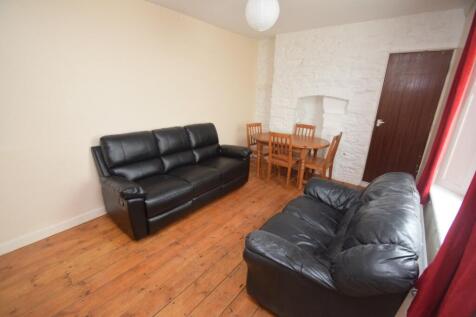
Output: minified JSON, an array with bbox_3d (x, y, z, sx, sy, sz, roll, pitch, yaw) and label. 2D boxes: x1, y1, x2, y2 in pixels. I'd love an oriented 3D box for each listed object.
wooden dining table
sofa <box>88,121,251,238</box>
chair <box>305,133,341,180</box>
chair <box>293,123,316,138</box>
[{"bbox_3d":[0.964,-0.028,3.887,1.387,0.747,0.977,13,22,32],"label":"wooden dining table"},{"bbox_3d":[-0.789,0.113,2.988,0.938,1.008,2.046,15,23,37],"label":"sofa"},{"bbox_3d":[1.471,-0.003,3.565,0.470,0.905,0.420,15,23,38],"label":"chair"},{"bbox_3d":[1.298,-0.236,4.269,0.420,0.905,0.470,14,23,36],"label":"chair"}]

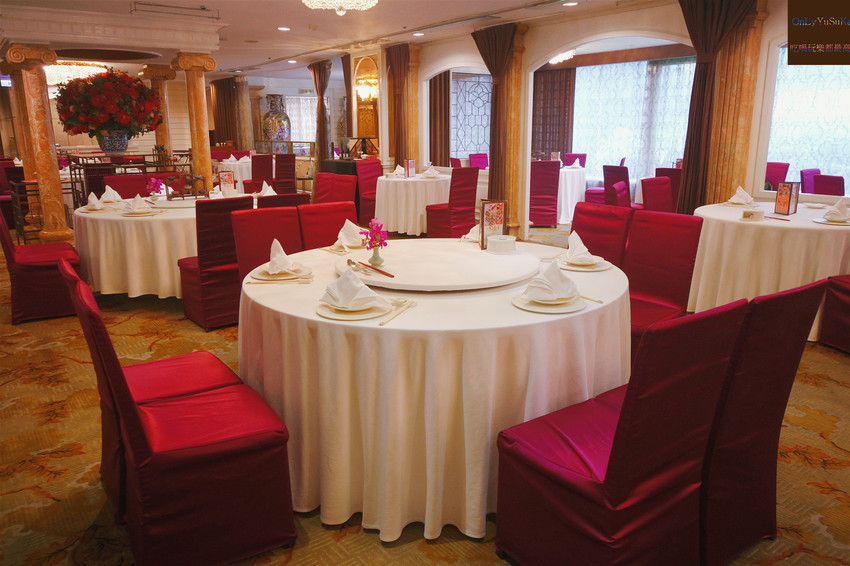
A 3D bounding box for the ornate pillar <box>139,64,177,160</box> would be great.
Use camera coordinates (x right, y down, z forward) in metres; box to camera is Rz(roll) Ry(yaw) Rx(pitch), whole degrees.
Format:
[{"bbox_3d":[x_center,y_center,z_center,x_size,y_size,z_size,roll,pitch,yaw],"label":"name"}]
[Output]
[{"bbox_3d":[-4.434,-2.422,10.873,0.600,2.460,0.550,-11,17,-36],"label":"ornate pillar"}]

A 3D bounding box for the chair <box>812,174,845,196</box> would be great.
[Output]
[{"bbox_3d":[4.113,-0.617,6.367,0.520,0.945,0.440,-6,15,-21],"label":"chair"}]

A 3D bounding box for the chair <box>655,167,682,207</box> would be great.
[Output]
[{"bbox_3d":[3.061,-0.879,7.634,0.430,0.990,0.540,7,16,29],"label":"chair"}]

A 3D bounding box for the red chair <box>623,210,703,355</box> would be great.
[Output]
[{"bbox_3d":[1.192,0.115,3.549,0.500,0.955,0.420,-13,18,-40],"label":"red chair"}]

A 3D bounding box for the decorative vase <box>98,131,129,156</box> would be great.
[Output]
[{"bbox_3d":[-4.285,-1.936,8.779,0.390,0.360,0.390,-7,15,-25],"label":"decorative vase"}]

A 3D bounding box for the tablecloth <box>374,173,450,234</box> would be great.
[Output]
[{"bbox_3d":[-0.115,-1.054,8.654,1.180,0.770,1.180,-1,14,0],"label":"tablecloth"}]

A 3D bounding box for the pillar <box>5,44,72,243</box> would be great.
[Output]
[{"bbox_3d":[-4.905,-1.750,8.225,0.600,2.460,0.550,-11,17,-36],"label":"pillar"}]

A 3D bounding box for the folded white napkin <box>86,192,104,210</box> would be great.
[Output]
[{"bbox_3d":[-2.835,-0.712,5.472,0.128,0.143,0.184,-10,16,-33],"label":"folded white napkin"}]

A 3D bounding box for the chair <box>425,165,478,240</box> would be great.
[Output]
[{"bbox_3d":[0.333,-0.969,7.999,0.440,0.945,0.520,-12,18,-38],"label":"chair"}]

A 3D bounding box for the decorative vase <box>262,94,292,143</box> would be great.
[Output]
[{"bbox_3d":[-3.360,-3.564,14.456,0.620,1.420,0.620,-4,15,-14],"label":"decorative vase"}]

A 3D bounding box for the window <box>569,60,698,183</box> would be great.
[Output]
[{"bbox_3d":[3.285,-2.507,10.002,2.100,1.850,0.100,13,19,43],"label":"window"}]

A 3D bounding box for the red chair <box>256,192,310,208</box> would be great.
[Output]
[{"bbox_3d":[-1.233,-0.253,5.181,0.448,0.959,0.538,-12,18,-39],"label":"red chair"}]

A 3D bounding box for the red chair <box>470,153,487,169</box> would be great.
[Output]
[{"bbox_3d":[1.068,-1.783,11.302,0.440,0.945,0.520,-9,16,-32],"label":"red chair"}]

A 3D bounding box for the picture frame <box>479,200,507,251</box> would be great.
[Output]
[{"bbox_3d":[0.332,-0.317,3.401,0.143,0.251,0.118,-8,15,-27],"label":"picture frame"}]

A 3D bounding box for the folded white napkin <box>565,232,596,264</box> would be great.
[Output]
[{"bbox_3d":[0.753,-0.167,3.085,0.150,0.150,0.190,-1,14,0],"label":"folded white napkin"}]

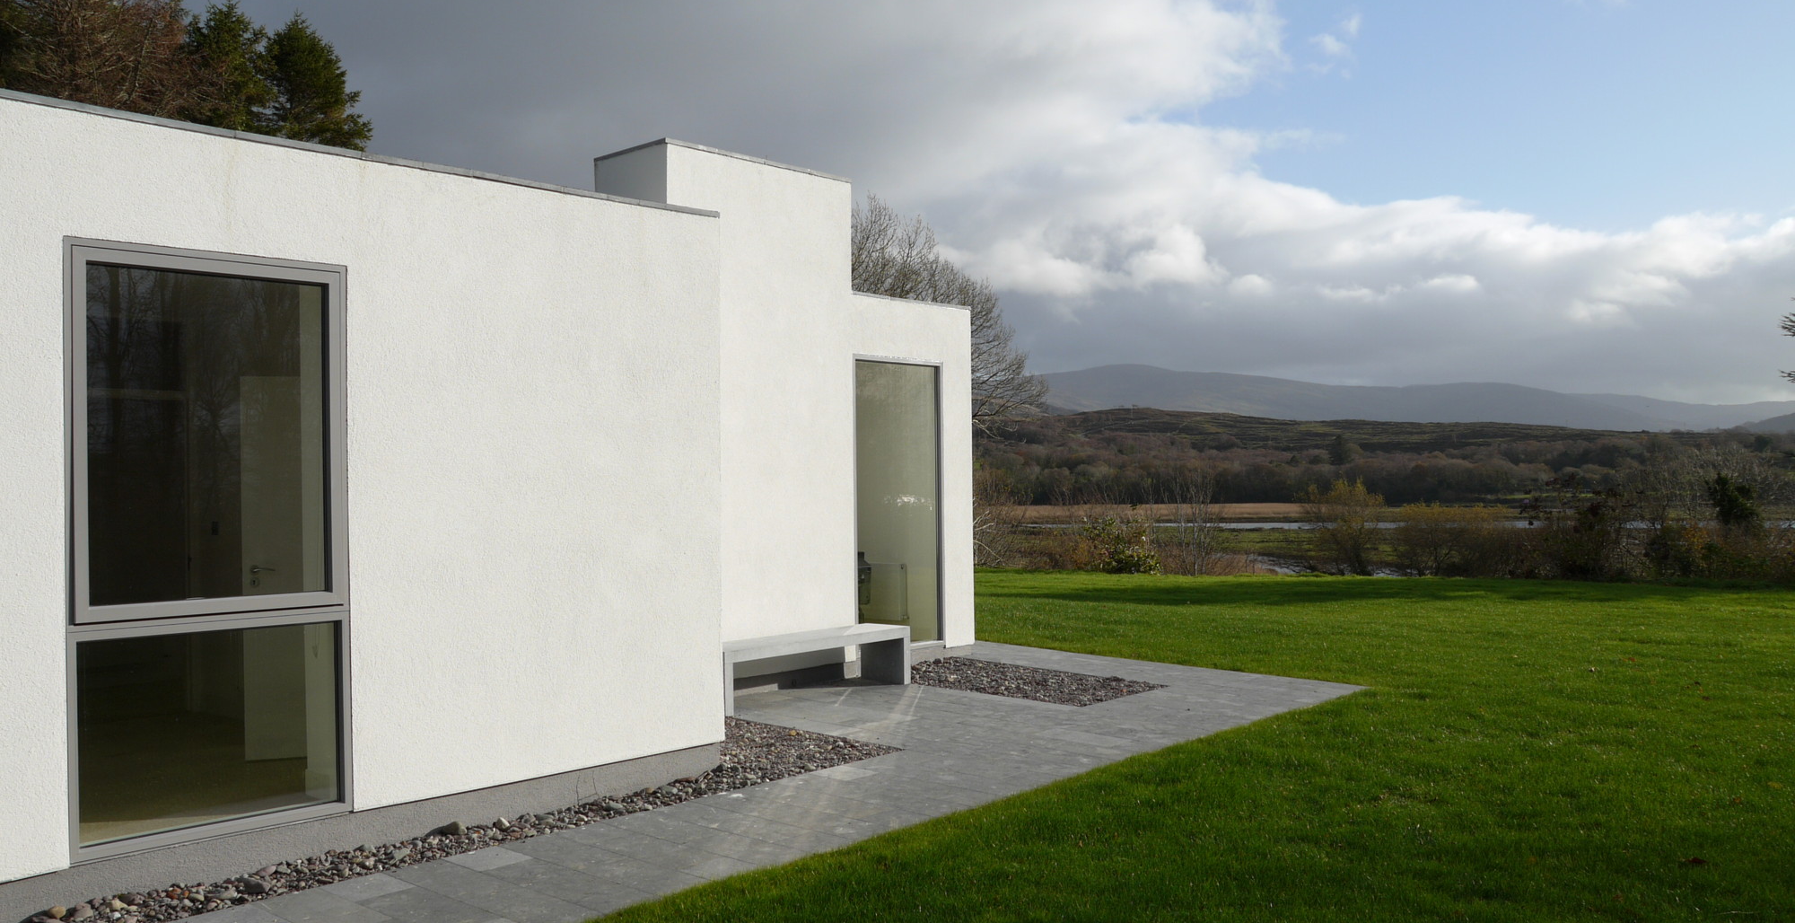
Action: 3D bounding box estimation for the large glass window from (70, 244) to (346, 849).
[{"bbox_3d":[-2.911,0.348,6.185,0.120,2.471,1.175,-2,-1,42],"label":"large glass window"}]

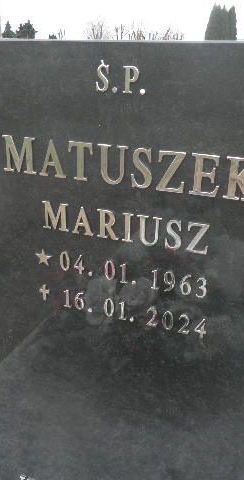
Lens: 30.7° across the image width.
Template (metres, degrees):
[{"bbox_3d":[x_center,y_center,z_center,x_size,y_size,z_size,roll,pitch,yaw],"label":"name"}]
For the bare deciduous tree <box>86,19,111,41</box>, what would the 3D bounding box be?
[{"bbox_3d":[-2.837,-22.053,51.141,3.155,6.249,3.155,9,23,18],"label":"bare deciduous tree"}]

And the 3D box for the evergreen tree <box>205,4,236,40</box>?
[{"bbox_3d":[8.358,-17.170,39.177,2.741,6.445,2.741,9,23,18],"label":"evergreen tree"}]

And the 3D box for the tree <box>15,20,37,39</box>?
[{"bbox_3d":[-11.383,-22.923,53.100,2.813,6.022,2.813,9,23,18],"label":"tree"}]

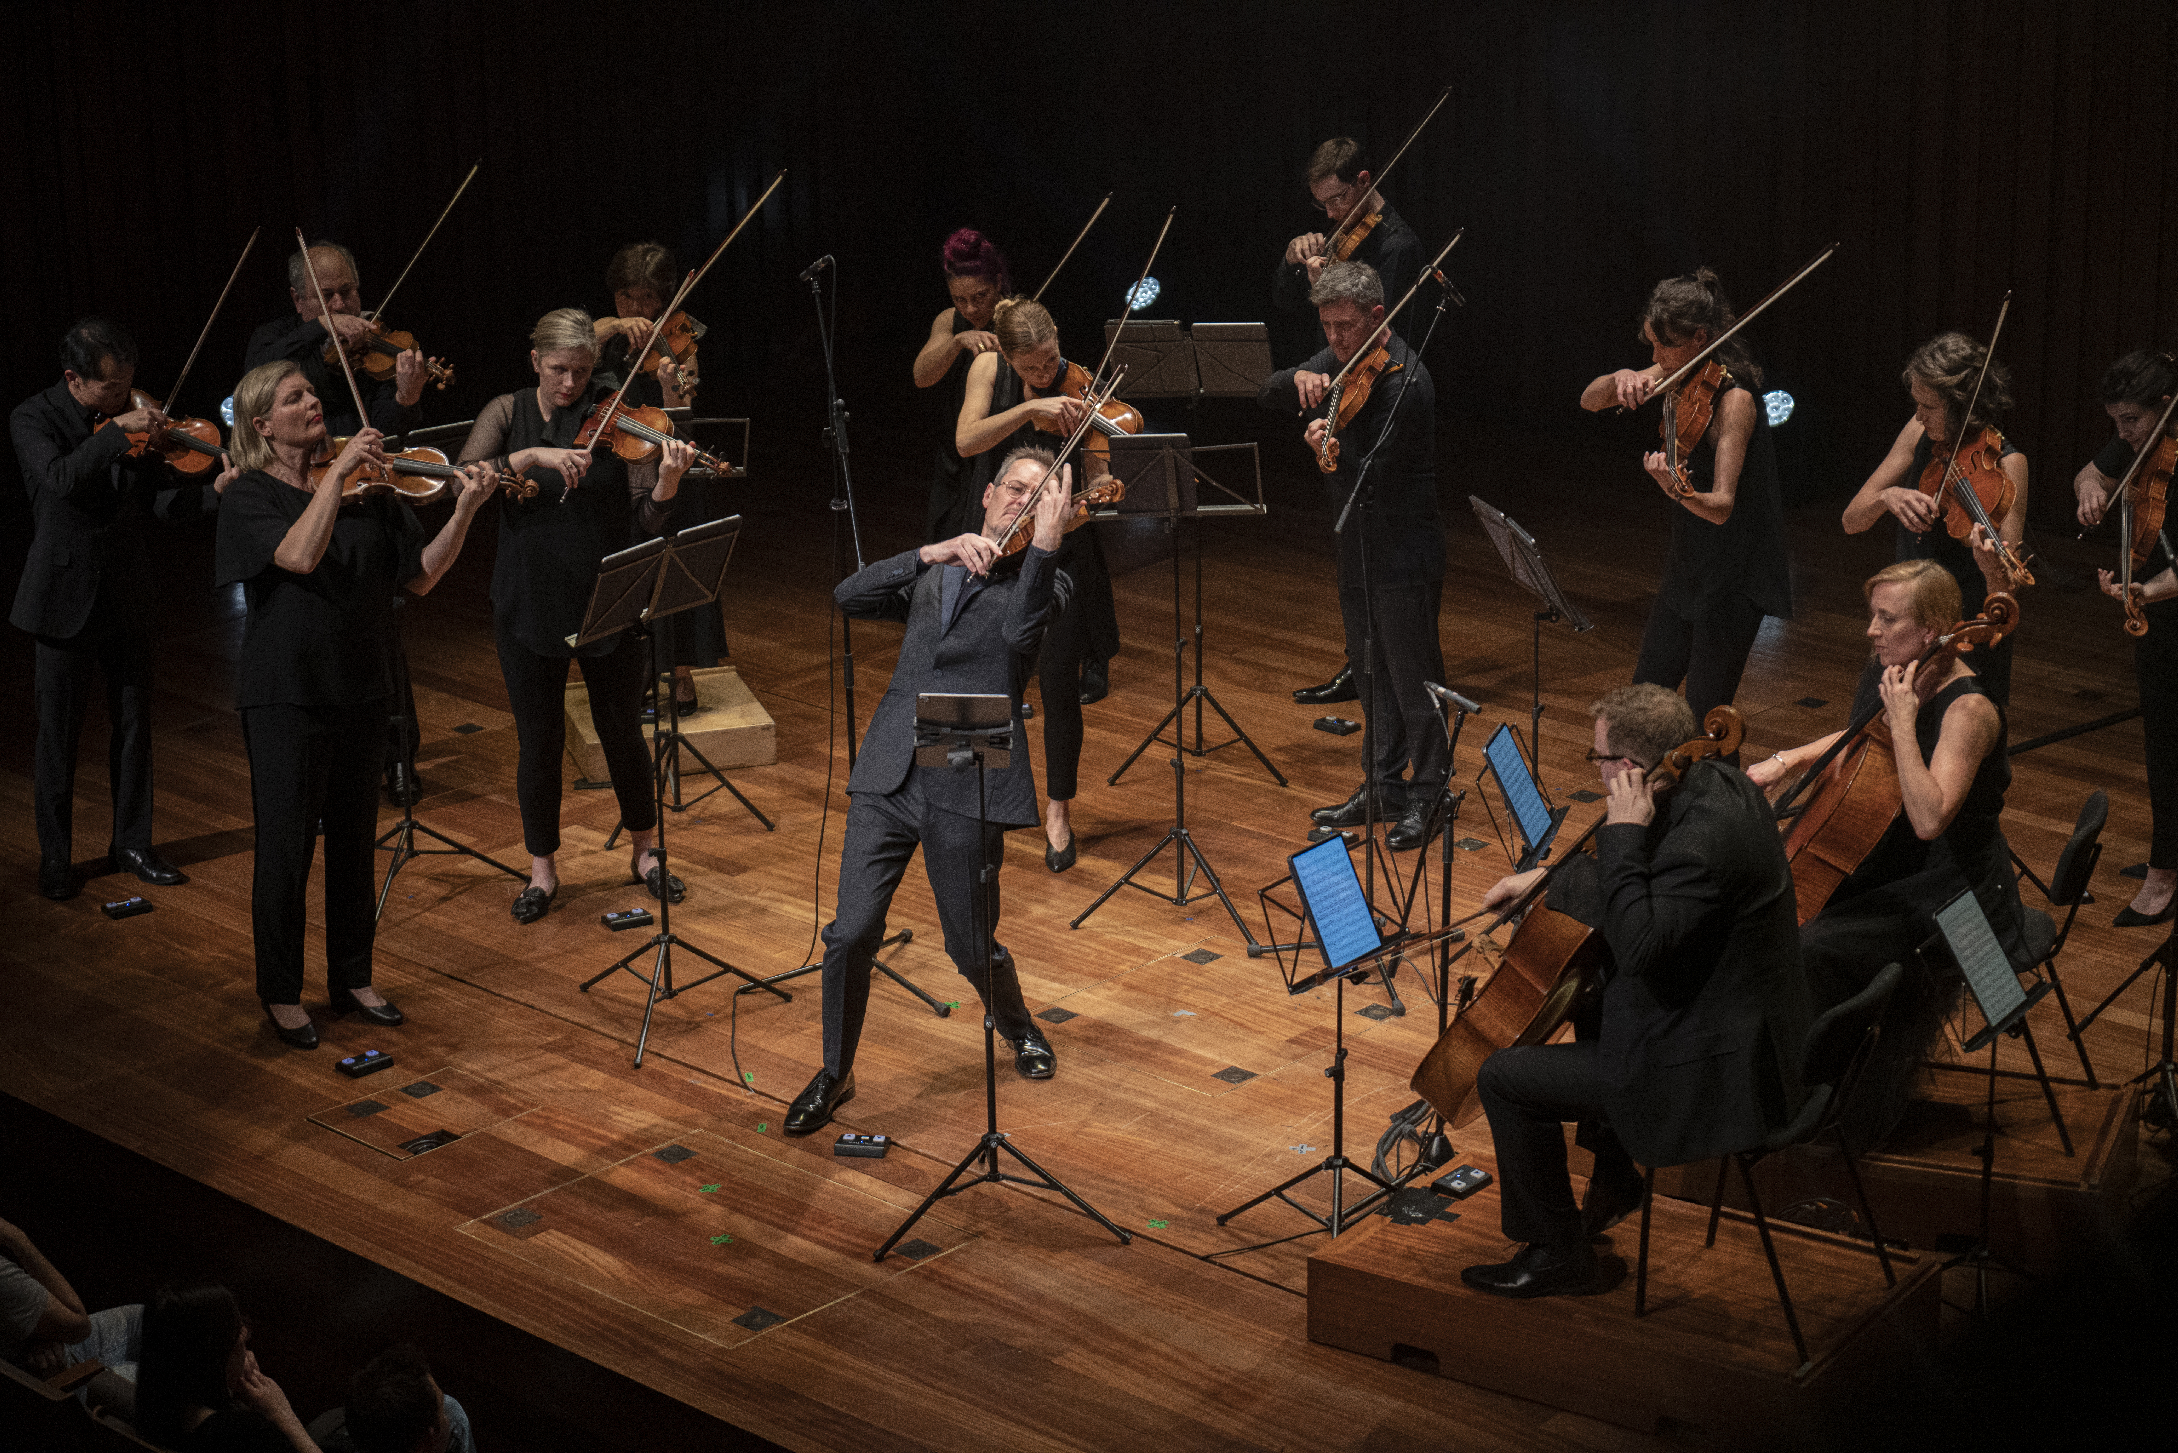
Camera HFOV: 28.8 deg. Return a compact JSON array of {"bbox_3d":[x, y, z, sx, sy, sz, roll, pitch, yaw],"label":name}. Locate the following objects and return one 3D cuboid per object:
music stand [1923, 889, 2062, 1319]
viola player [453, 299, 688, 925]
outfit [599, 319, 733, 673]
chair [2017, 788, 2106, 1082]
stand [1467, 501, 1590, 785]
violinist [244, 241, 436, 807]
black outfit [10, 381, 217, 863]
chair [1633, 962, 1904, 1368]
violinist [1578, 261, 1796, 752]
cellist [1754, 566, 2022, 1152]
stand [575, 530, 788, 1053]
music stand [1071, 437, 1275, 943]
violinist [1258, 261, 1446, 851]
[{"bbox_3d":[2.014,0.785,9.505,0.460,0.910,0.480,10,21,31],"label":"music stand"},{"bbox_3d":[-1.462,-0.326,11.930,0.660,1.718,0.500,-5,18,-14],"label":"viola player"},{"bbox_3d":[-1.333,-0.720,13.246,0.460,1.150,0.400,4,18,14],"label":"outfit"},{"bbox_3d":[2.089,0.514,9.870,0.530,0.800,0.480,6,19,21],"label":"chair"},{"bbox_3d":[1.241,0.034,11.625,0.460,1.320,0.500,-9,20,-24],"label":"stand"},{"bbox_3d":[-2.313,-0.613,13.127,0.620,1.770,0.520,-4,18,-10],"label":"violinist"},{"bbox_3d":[-2.896,-0.285,12.535,0.580,1.470,0.500,-15,22,-36],"label":"black outfit"},{"bbox_3d":[1.473,0.888,9.164,0.510,0.790,0.470,10,21,30],"label":"chair"},{"bbox_3d":[1.643,-0.392,11.835,0.500,1.740,0.560,-15,22,-36],"label":"violinist"},{"bbox_3d":[1.886,0.300,10.086,0.720,1.330,0.600,3,18,11],"label":"cellist"},{"bbox_3d":[-1.123,0.147,11.085,0.520,1.319,0.580,16,24,42],"label":"stand"},{"bbox_3d":[0.218,-0.139,11.677,0.530,1.400,0.520,-3,18,-5],"label":"music stand"},{"bbox_3d":[0.820,-0.517,12.674,0.520,1.745,0.600,-17,23,-40],"label":"violinist"}]

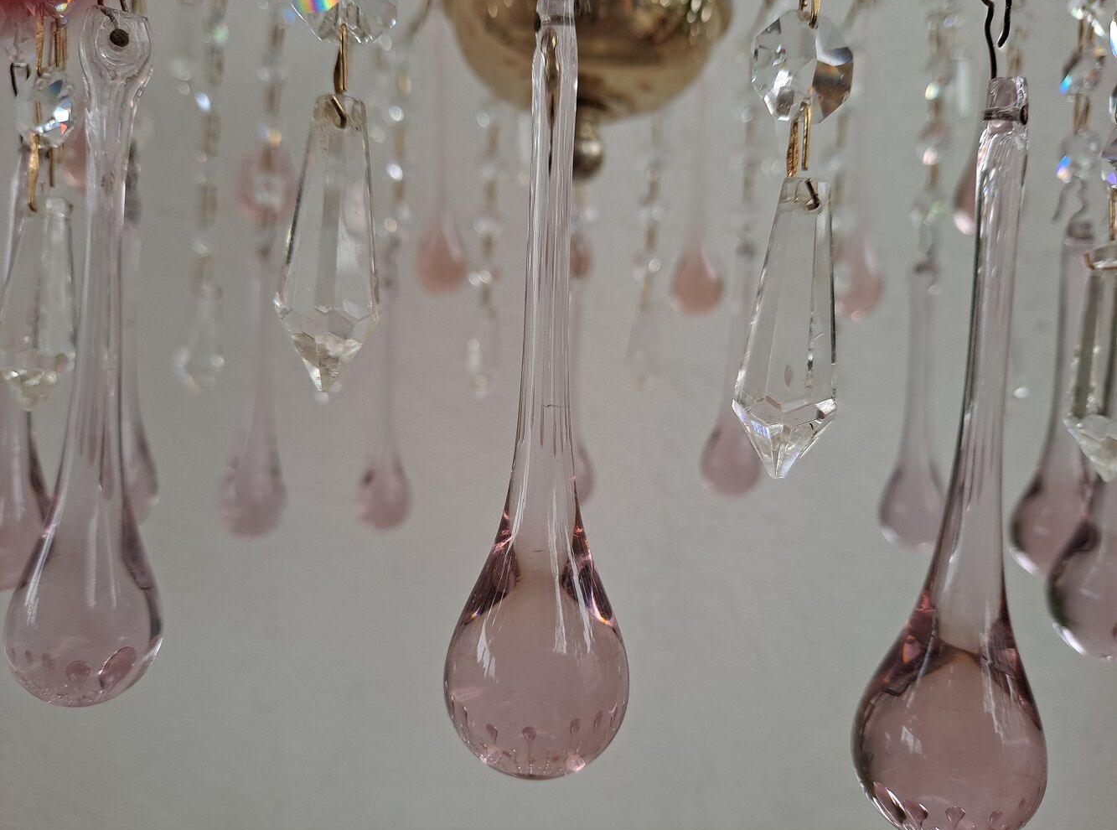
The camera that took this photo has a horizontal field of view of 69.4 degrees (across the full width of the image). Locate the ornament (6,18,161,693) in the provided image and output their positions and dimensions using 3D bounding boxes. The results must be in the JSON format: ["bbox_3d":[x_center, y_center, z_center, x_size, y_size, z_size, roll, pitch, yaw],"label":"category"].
[{"bbox_3d":[-0.088,-0.011,0.154,0.027,0.134,0.027,2,2,-30],"label":"ornament"}]

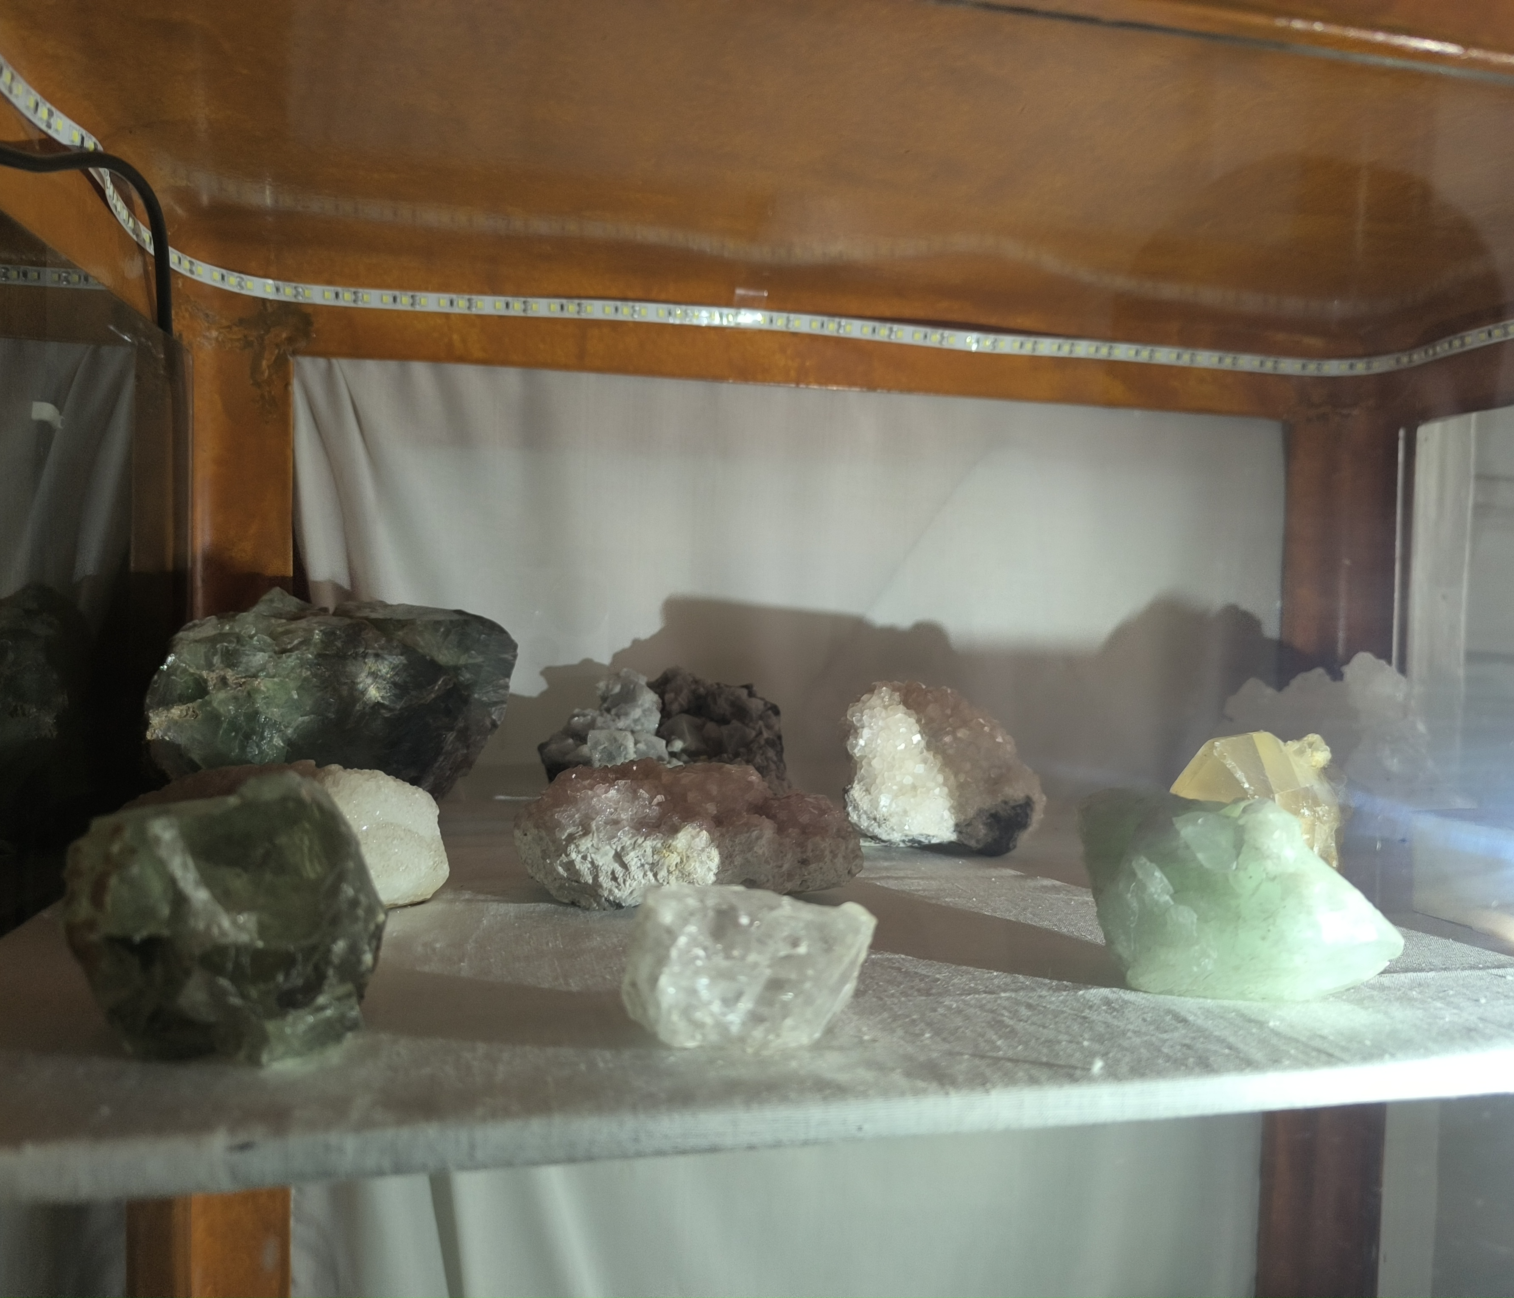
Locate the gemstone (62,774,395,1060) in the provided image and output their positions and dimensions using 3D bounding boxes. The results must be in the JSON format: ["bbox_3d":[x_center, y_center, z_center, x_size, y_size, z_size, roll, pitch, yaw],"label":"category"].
[{"bbox_3d":[-0.107,0.053,0.236,0.059,0.054,0.058,0,2,-20],"label":"gemstone"}]

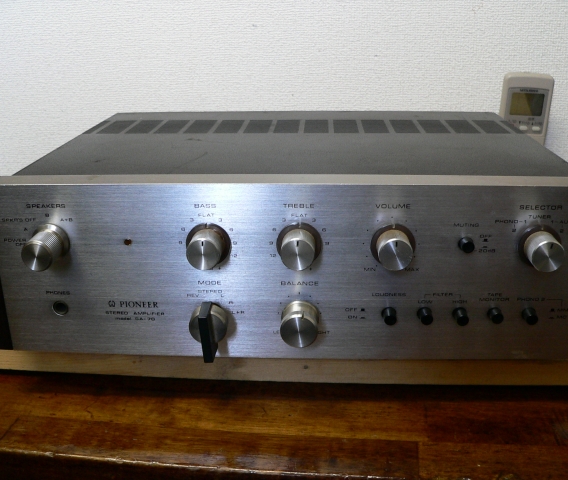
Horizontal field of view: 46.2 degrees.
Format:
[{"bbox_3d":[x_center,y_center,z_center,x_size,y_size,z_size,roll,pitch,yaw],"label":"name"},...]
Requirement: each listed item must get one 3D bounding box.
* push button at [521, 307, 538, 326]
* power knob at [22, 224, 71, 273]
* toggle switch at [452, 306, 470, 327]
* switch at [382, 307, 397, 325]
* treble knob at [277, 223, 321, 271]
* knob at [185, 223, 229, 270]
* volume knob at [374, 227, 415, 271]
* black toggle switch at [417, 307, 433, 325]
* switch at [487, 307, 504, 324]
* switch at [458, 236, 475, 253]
[{"bbox_3d":[0.166,0.052,0.448,0.010,0.010,0.009,0,20,3],"label":"push button"},{"bbox_3d":[-0.159,0.006,0.441,0.026,0.026,0.026,0,20,3],"label":"power knob"},{"bbox_3d":[0.119,0.052,0.446,0.009,0.009,0.011,0,20,3],"label":"toggle switch"},{"bbox_3d":[0.072,0.052,0.450,0.009,0.009,0.010,0,20,3],"label":"switch"},{"bbox_3d":[0.010,0.007,0.434,0.030,0.030,0.020,0,20,3],"label":"treble knob"},{"bbox_3d":[-0.051,0.006,0.438,0.030,0.030,0.020,0,20,3],"label":"knob"},{"bbox_3d":[0.072,0.007,0.431,0.030,0.030,0.019,0,20,3],"label":"volume knob"},{"bbox_3d":[0.096,0.052,0.448,0.009,0.009,0.010,0,20,3],"label":"black toggle switch"},{"bbox_3d":[0.142,0.051,0.446,0.009,0.009,0.009,0,20,3],"label":"switch"},{"bbox_3d":[0.119,0.004,0.430,0.009,0.009,0.008,0,20,3],"label":"switch"}]

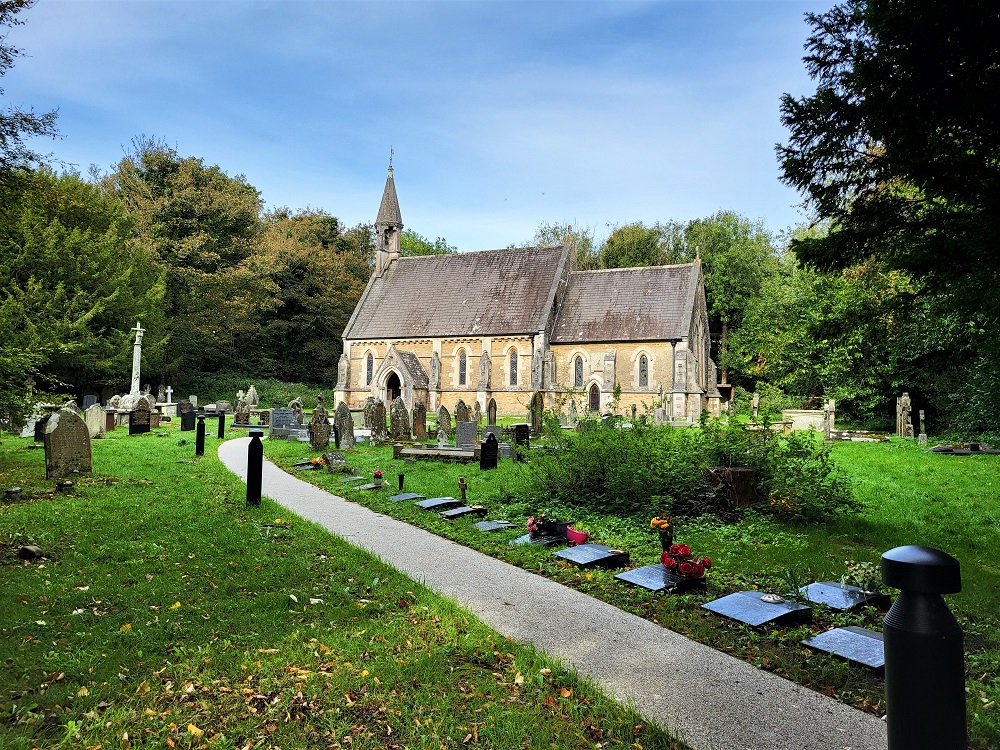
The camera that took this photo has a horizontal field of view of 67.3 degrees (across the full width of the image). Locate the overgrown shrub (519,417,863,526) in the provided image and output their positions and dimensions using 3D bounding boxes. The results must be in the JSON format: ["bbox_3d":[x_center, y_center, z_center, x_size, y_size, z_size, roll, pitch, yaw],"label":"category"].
[{"bbox_3d":[2.694,1.283,11.400,4.300,1.350,3.000,1,-4,0],"label":"overgrown shrub"}]

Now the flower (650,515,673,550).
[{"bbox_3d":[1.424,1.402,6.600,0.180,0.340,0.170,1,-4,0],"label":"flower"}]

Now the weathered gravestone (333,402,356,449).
[{"bbox_3d":[-4.844,1.589,23.400,0.170,1.420,0.680,-1,-4,32],"label":"weathered gravestone"}]

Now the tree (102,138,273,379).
[{"bbox_3d":[-24.131,-8.224,58.000,12.500,19.500,12.000,2,-4,-16],"label":"tree"}]

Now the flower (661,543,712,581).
[{"bbox_3d":[1.440,1.440,5.800,0.390,0.300,0.350,0,-4,10],"label":"flower"}]

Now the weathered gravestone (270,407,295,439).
[{"bbox_3d":[-8.089,1.789,28.000,0.240,1.200,1.000,-2,-5,38],"label":"weathered gravestone"}]

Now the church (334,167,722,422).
[{"bbox_3d":[1.754,-7.311,54.806,26.700,20.614,12.700,-1,-4,23],"label":"church"}]

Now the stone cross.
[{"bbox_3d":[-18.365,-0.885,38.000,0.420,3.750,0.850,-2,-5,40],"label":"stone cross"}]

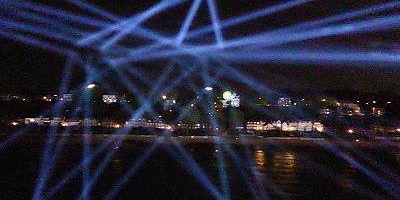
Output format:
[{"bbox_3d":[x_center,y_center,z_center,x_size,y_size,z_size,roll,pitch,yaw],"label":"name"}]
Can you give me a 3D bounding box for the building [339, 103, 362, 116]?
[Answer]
[{"bbox_3d":[170.350,11.320,327.000,25.250,14.400,14.000,-1,-6,12],"label":"building"}]

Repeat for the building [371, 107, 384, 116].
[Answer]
[{"bbox_3d":[199.670,12.660,324.980,12.630,9.420,9.970,-1,-6,14],"label":"building"}]

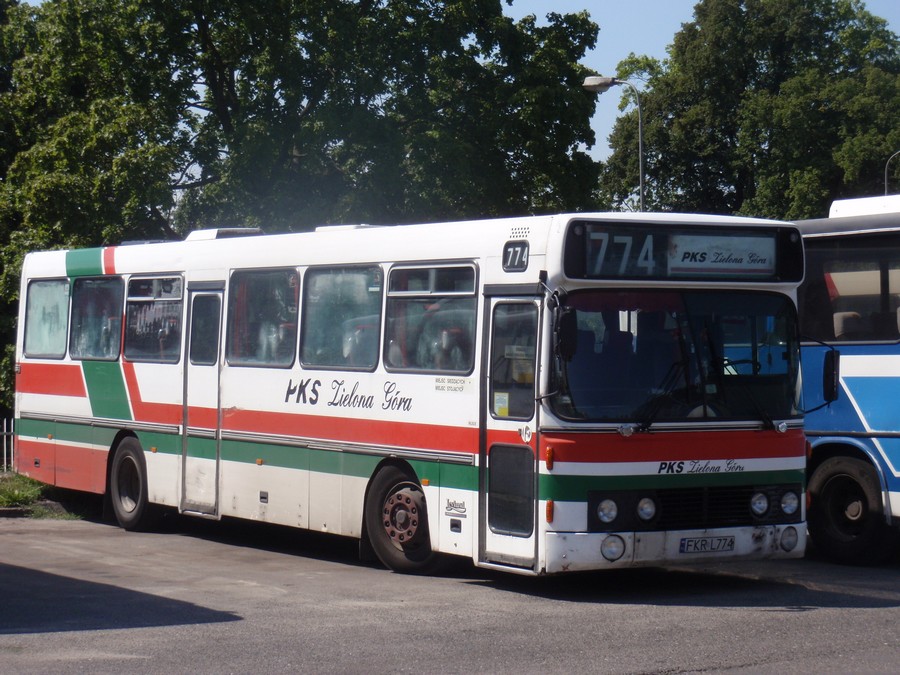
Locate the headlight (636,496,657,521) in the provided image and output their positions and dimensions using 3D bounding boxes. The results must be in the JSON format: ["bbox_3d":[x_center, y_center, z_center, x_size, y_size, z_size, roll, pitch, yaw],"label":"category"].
[{"bbox_3d":[1.459,1.286,16.182,0.175,0.175,0.090,1,0,-32],"label":"headlight"}]

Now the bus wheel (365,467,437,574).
[{"bbox_3d":[-0.270,1.482,17.920,0.960,0.960,0.290,1,0,44],"label":"bus wheel"}]

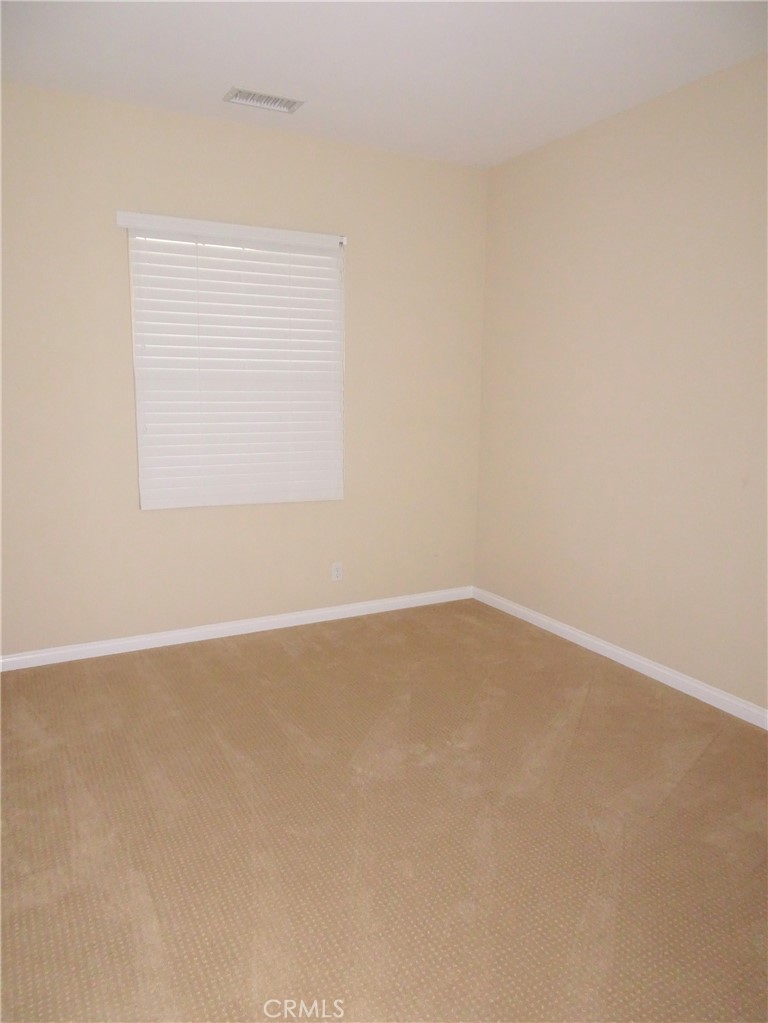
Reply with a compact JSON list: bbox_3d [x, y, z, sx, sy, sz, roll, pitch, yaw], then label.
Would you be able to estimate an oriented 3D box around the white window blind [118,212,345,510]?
[{"bbox_3d":[-0.759,-0.755,3.808,1.202,1.465,0.085,-5,11,-28],"label":"white window blind"}]

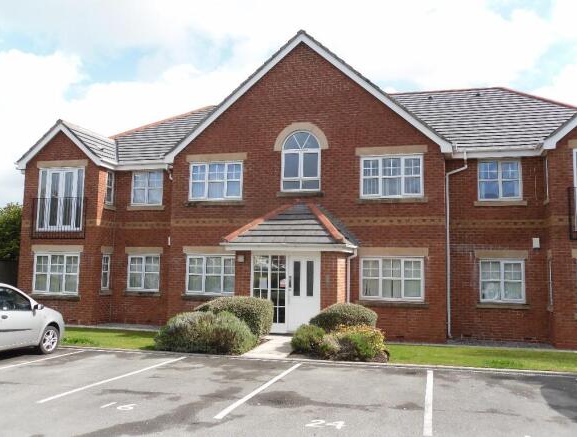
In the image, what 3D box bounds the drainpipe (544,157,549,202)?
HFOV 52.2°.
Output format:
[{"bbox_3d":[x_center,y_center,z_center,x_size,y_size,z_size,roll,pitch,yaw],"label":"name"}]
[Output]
[{"bbox_3d":[6.966,-1.054,15.894,0.120,1.254,0.200,-1,-6,15],"label":"drainpipe"}]

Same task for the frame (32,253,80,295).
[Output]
[{"bbox_3d":[-7.548,1.813,19.183,1.761,1.305,0.120,0,-6,16],"label":"frame"}]

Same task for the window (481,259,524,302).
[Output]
[{"bbox_3d":[5.958,1.749,16.388,1.197,1.217,0.120,0,-6,16],"label":"window"}]

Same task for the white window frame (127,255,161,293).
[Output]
[{"bbox_3d":[-4.663,1.772,19.068,1.135,1.156,0.100,-1,-6,15],"label":"white window frame"}]

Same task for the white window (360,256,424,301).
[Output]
[{"bbox_3d":[2.842,1.675,16.165,1.750,1.200,0.120,0,-6,16],"label":"white window"}]

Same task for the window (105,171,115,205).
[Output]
[{"bbox_3d":[-5.927,-1.010,19.603,0.120,1.103,0.418,0,-6,16],"label":"window"}]

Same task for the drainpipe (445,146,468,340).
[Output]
[{"bbox_3d":[4.718,0.699,16.466,0.540,5.196,0.380,-1,-6,15],"label":"drainpipe"}]

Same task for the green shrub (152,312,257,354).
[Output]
[{"bbox_3d":[-1.902,2.509,13.270,2.339,0.843,1.400,-1,-6,15],"label":"green shrub"}]

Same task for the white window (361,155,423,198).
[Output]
[{"bbox_3d":[2.884,-1.149,16.431,1.752,1.189,0.120,0,-6,16],"label":"white window"}]

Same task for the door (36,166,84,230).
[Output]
[{"bbox_3d":[-7.497,-0.619,19.408,1.768,2.104,0.130,0,-6,16],"label":"door"}]

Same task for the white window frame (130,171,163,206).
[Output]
[{"bbox_3d":[-4.605,-0.962,19.330,1.133,1.157,0.100,-1,-6,15],"label":"white window frame"}]

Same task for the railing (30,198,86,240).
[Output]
[{"bbox_3d":[-7.463,0.008,19.231,2.022,1.329,0.150,0,-6,16],"label":"railing"}]

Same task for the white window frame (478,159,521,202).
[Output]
[{"bbox_3d":[5.988,-1.064,16.657,1.195,1.172,0.120,0,-6,16],"label":"white window frame"}]

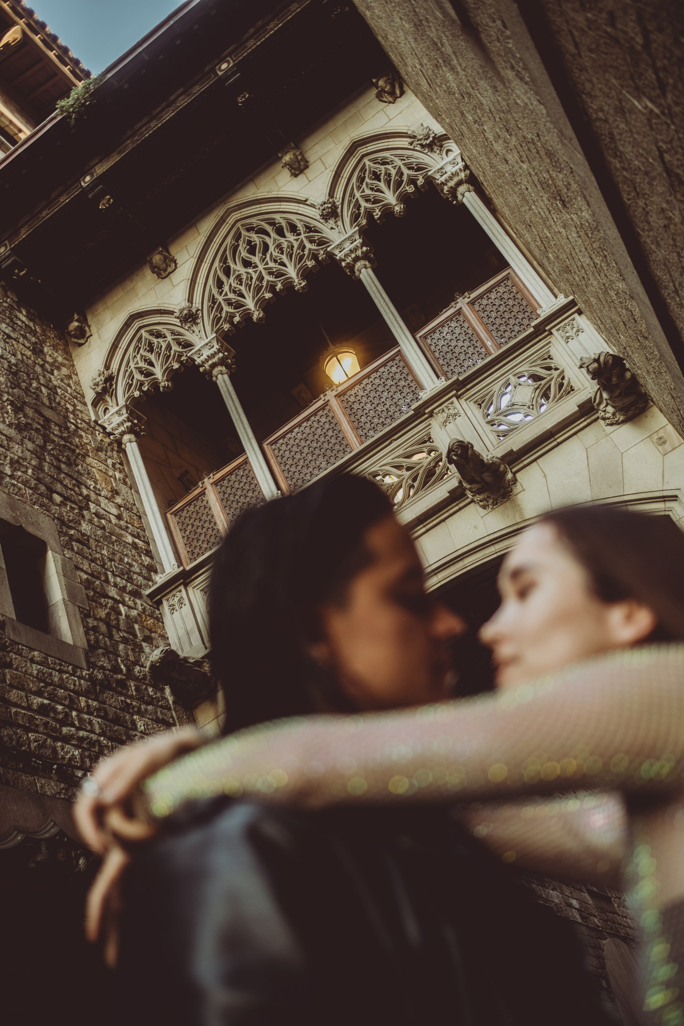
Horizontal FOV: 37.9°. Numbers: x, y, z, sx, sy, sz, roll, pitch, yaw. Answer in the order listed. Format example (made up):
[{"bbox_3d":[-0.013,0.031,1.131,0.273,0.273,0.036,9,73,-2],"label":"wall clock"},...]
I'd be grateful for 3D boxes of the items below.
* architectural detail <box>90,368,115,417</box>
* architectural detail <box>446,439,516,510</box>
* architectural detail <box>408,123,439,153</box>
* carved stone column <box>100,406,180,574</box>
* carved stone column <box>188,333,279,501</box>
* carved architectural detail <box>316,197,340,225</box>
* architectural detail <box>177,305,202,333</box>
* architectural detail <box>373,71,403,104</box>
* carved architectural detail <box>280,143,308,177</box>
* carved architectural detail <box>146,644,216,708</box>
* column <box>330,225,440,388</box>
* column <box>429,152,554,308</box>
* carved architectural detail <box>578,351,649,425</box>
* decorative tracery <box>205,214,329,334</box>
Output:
[{"bbox_3d":[-2.681,-1.355,11.099,0.306,0.576,0.216,-34,-36,12],"label":"architectural detail"},{"bbox_3d":[0.955,-0.275,6.916,0.365,0.502,0.517,-34,-36,13],"label":"architectural detail"},{"bbox_3d":[0.846,-3.855,10.239,0.306,0.306,0.216,-34,-36,12],"label":"architectural detail"},{"bbox_3d":[-2.050,-0.210,10.466,0.387,2.286,0.378,-34,-36,12],"label":"carved stone column"},{"bbox_3d":[-0.889,-0.799,8.824,0.334,1.854,0.342,-34,-36,13],"label":"carved stone column"},{"bbox_3d":[-0.160,-3.174,10.500,0.261,0.297,0.198,-34,-36,12],"label":"carved architectural detail"},{"bbox_3d":[-1.434,-1.839,9.377,0.228,0.274,0.228,-34,-36,13],"label":"architectural detail"},{"bbox_3d":[0.499,-4.551,10.671,0.261,0.342,0.288,-34,-36,12],"label":"architectural detail"},{"bbox_3d":[-0.522,-3.861,10.936,0.261,0.342,0.288,-34,-36,12],"label":"carved architectural detail"},{"bbox_3d":[-1.236,1.218,7.529,0.365,0.502,0.517,-34,-36,13],"label":"carved architectural detail"},{"bbox_3d":[0.406,-1.673,8.457,0.334,1.854,0.342,-34,-36,13],"label":"column"},{"bbox_3d":[1.280,-2.263,8.210,0.334,1.854,0.342,-34,-36,13],"label":"column"},{"bbox_3d":[1.795,-0.842,6.678,0.365,0.502,0.517,-34,-36,13],"label":"carved architectural detail"},{"bbox_3d":[-0.898,-2.739,10.999,1.692,1.620,0.252,-34,-36,12],"label":"decorative tracery"}]

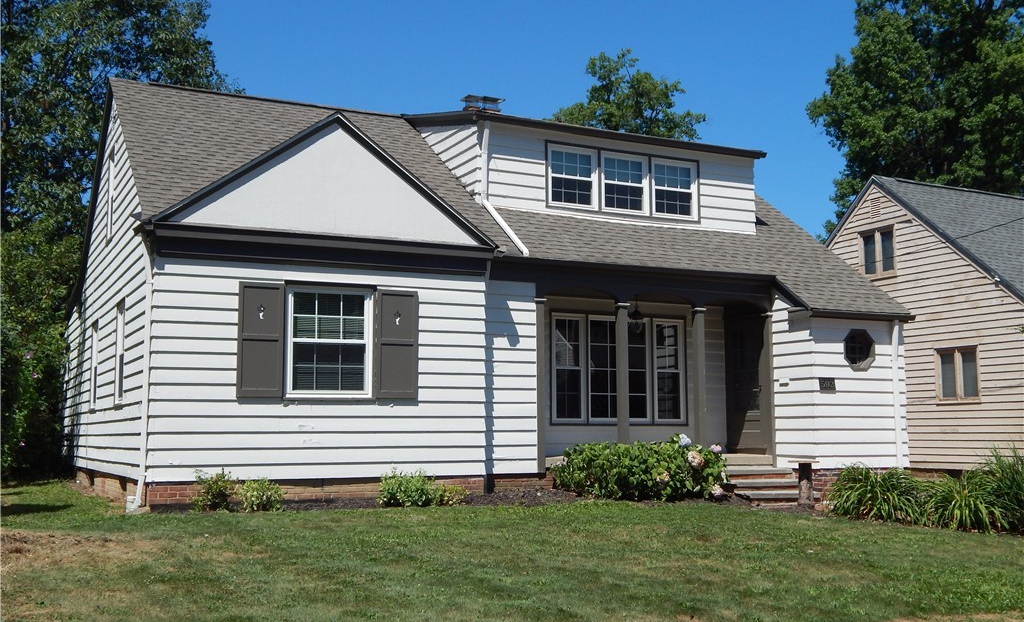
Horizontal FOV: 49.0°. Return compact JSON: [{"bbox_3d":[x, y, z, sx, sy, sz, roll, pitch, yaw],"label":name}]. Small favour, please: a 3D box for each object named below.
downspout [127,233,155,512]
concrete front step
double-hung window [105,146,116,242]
[{"bbox_3d":[-4.238,0.730,12.878,0.210,3.060,0.280,3,-7,-26],"label":"downspout"},{"bbox_3d":[3.677,2.549,16.326,1.310,0.490,0.900,3,-7,-26],"label":"concrete front step"},{"bbox_3d":[-6.081,-1.749,17.015,0.080,1.360,0.666,3,-7,-26],"label":"double-hung window"}]

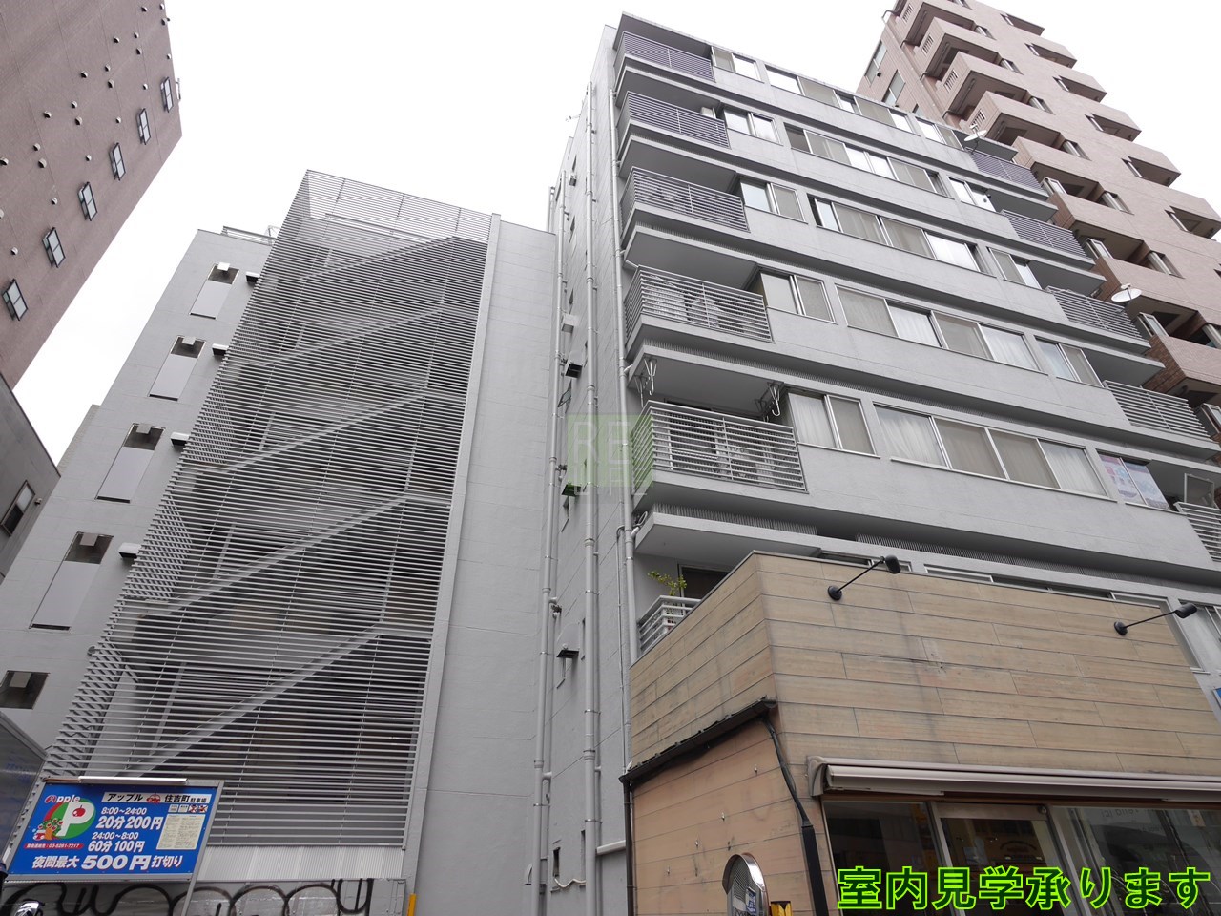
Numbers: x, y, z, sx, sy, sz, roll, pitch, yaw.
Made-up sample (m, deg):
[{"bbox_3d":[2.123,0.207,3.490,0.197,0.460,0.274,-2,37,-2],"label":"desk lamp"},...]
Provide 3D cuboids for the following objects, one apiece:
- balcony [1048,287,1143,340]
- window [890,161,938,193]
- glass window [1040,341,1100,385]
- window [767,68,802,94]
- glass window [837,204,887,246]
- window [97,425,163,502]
[{"bbox_3d":[10.634,-2.884,14.286,2.262,1.230,0.840,9,-36,-15],"label":"balcony"},{"bbox_3d":[7.523,-6.964,15.789,1.101,0.970,0.100,9,-36,-15],"label":"window"},{"bbox_3d":[9.382,-1.909,12.935,1.208,1.143,0.100,9,-36,-15],"label":"glass window"},{"bbox_3d":[4.626,-9.889,16.753,0.961,1.116,0.100,9,-36,-15],"label":"window"},{"bbox_3d":[5.349,-4.927,13.535,1.105,1.043,0.100,9,-36,-15],"label":"glass window"},{"bbox_3d":[-10.432,0.106,13.857,0.638,1.973,0.120,9,-36,-15],"label":"window"}]

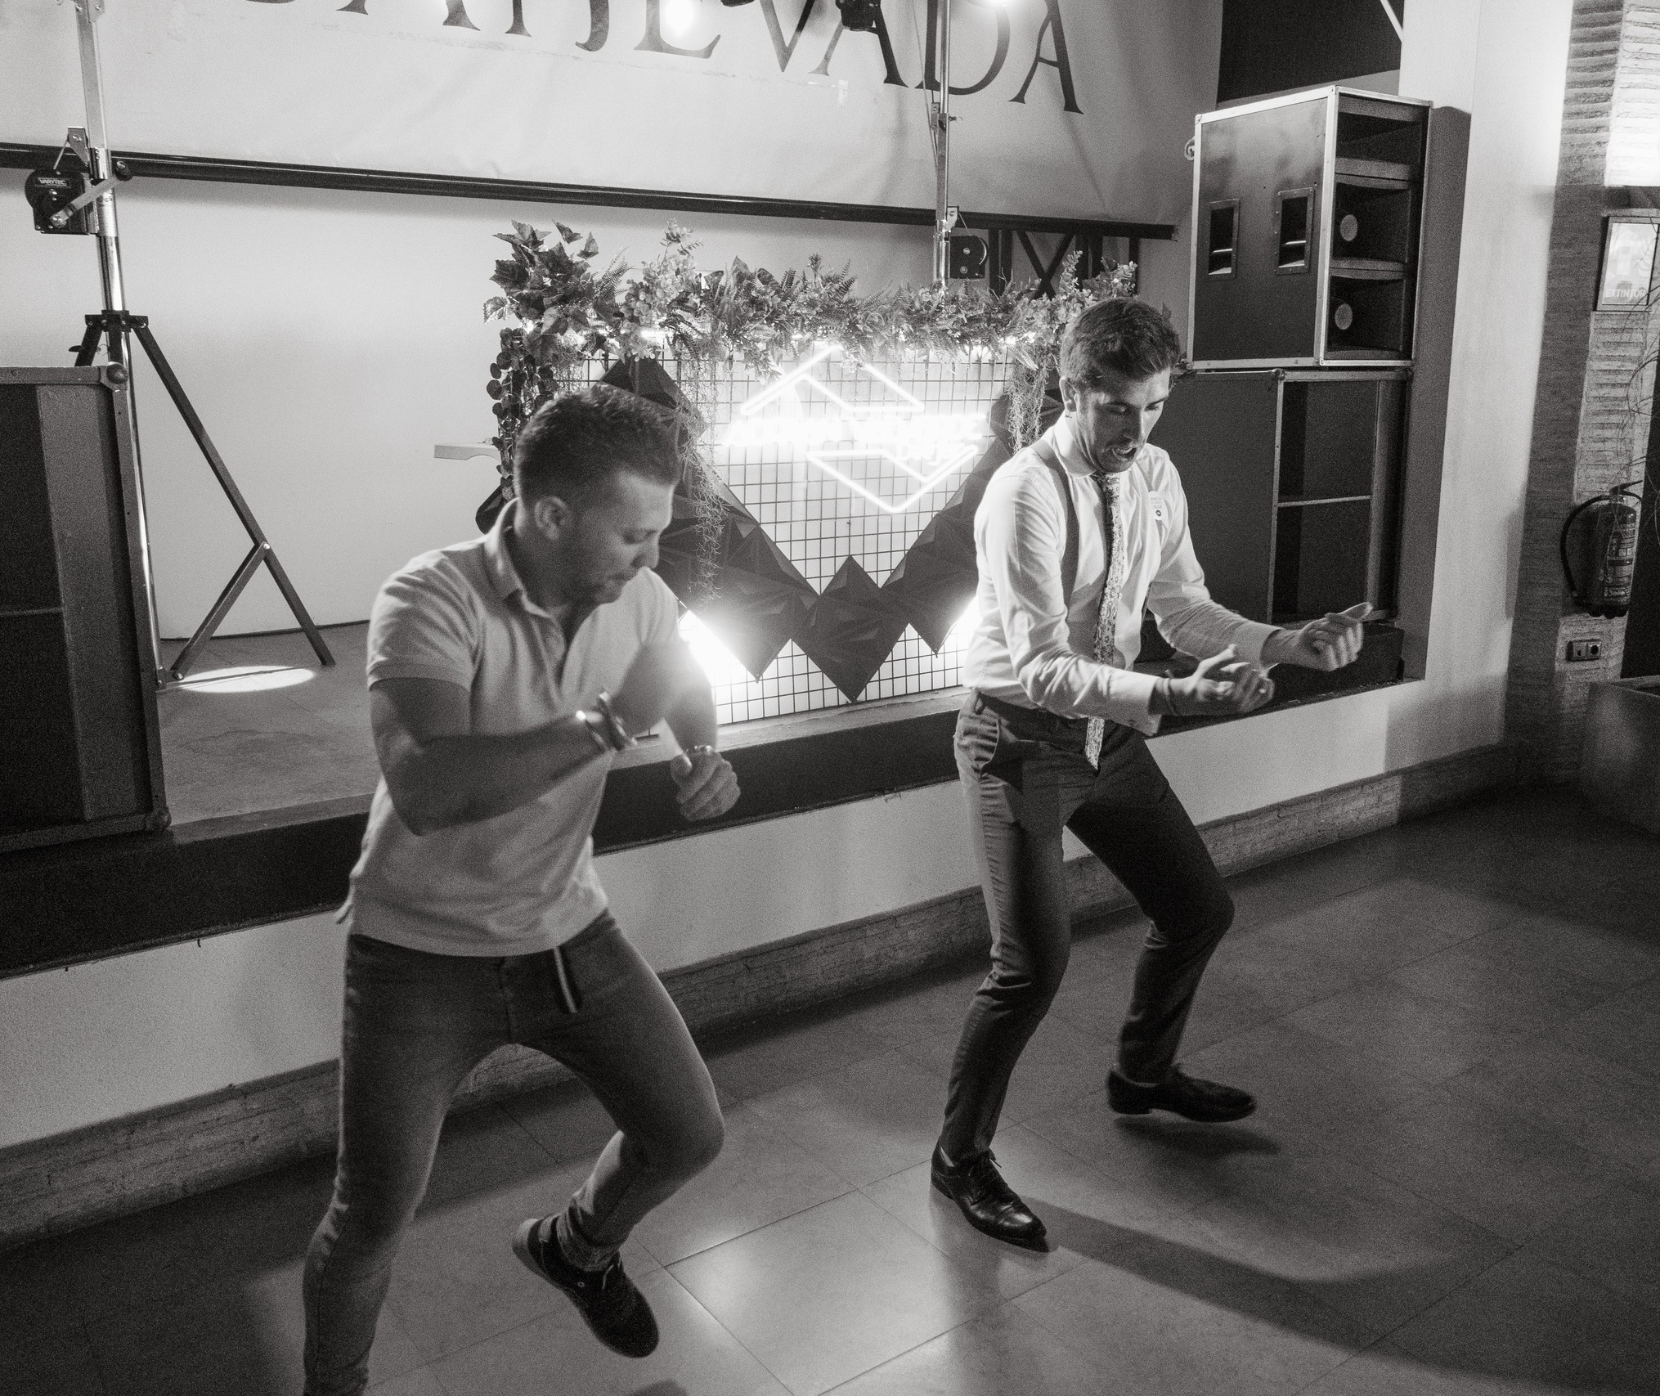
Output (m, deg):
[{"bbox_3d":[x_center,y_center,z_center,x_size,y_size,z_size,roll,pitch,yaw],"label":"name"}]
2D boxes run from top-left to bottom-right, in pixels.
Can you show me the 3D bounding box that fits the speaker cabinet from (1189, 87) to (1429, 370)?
[{"bbox_3d":[1.725,-1.656,5.057,0.521,0.893,0.593,-8,14,-32],"label":"speaker cabinet"}]

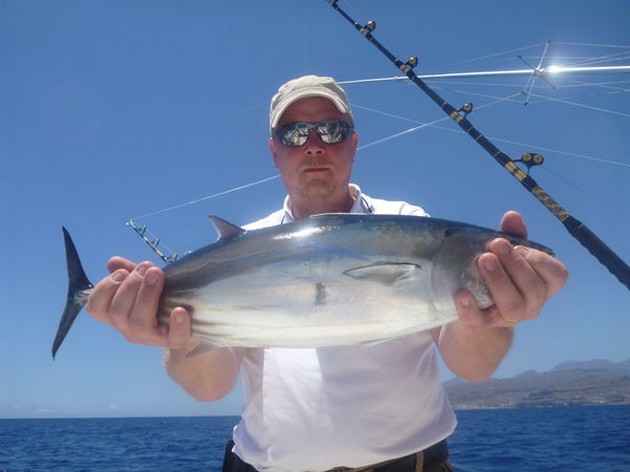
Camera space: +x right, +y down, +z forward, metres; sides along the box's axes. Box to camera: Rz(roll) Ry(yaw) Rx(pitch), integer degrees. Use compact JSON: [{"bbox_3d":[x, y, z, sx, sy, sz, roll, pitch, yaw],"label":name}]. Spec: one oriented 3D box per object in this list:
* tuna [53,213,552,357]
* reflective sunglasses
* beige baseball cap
[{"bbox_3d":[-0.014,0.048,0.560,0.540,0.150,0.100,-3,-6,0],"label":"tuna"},{"bbox_3d":[-0.003,-0.197,1.010,0.150,0.047,0.125,-4,3,0],"label":"reflective sunglasses"},{"bbox_3d":[-0.008,-0.270,1.030,0.175,0.130,0.255,-4,5,0],"label":"beige baseball cap"}]

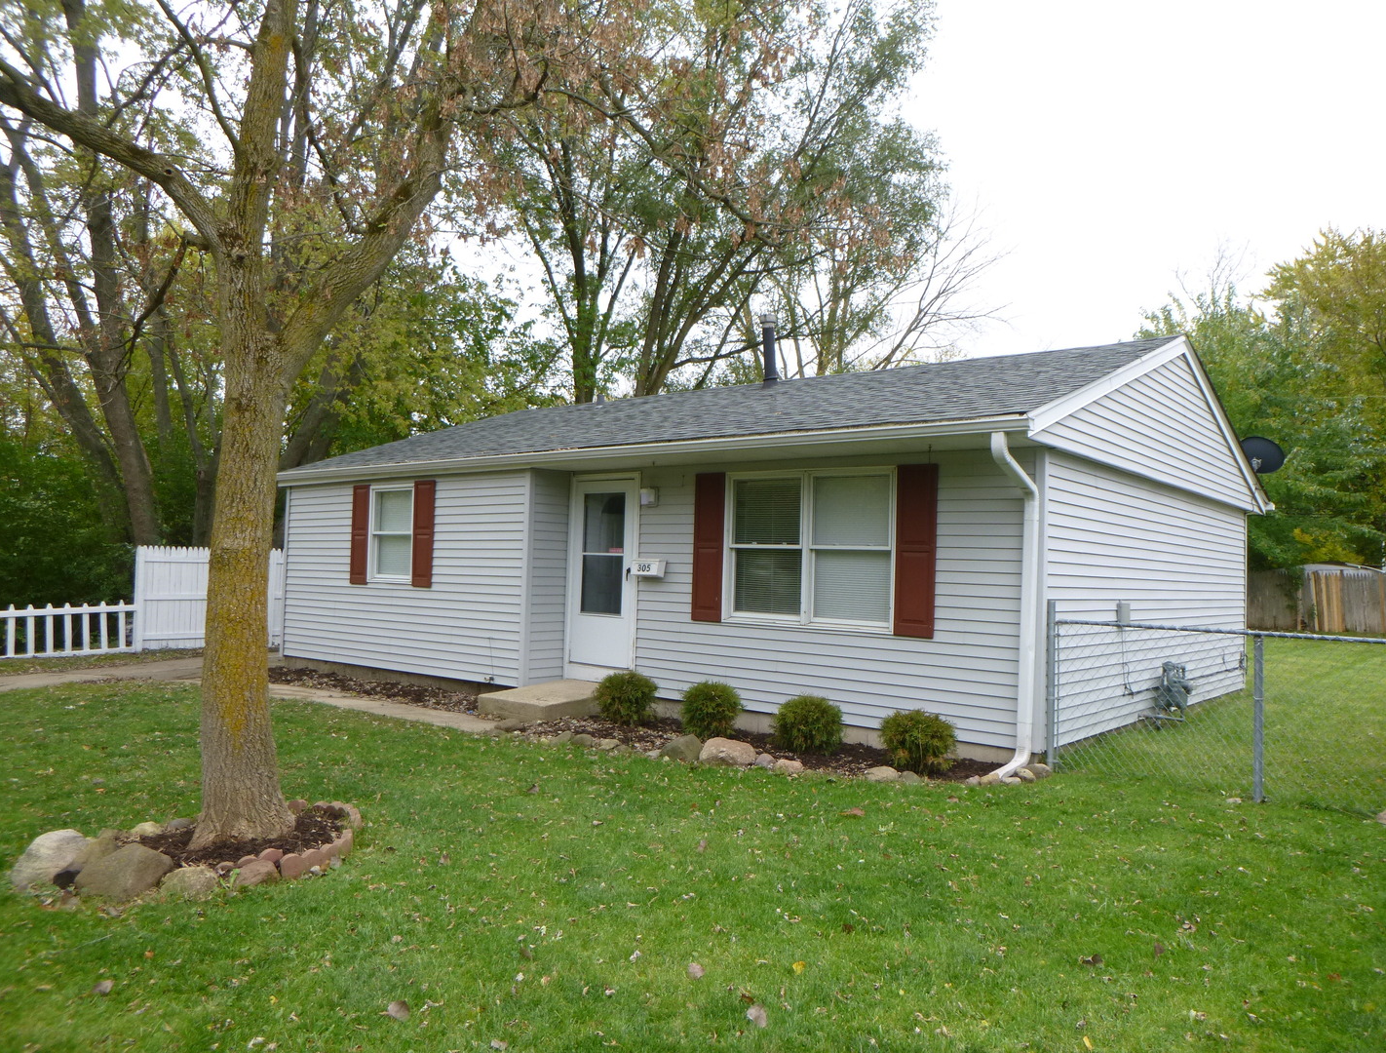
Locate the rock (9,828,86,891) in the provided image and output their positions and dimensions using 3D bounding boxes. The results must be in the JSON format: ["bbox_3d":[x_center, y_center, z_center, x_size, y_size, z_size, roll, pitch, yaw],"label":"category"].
[{"bbox_3d":[-2.935,1.523,4.623,0.303,0.260,0.243,4,-3,-31],"label":"rock"}]

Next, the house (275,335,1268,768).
[{"bbox_3d":[1.058,0.084,14.249,10.840,4.250,8.870,0,-3,39],"label":"house"}]

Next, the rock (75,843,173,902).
[{"bbox_3d":[-2.544,1.548,4.544,0.386,0.229,0.290,3,-3,-28],"label":"rock"}]

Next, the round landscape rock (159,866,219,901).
[{"bbox_3d":[-2.268,1.607,4.566,0.248,0.133,0.186,3,-3,-25],"label":"round landscape rock"}]

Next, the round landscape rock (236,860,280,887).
[{"bbox_3d":[-2.050,1.636,4.781,0.190,0.108,0.133,3,-3,-22],"label":"round landscape rock"}]

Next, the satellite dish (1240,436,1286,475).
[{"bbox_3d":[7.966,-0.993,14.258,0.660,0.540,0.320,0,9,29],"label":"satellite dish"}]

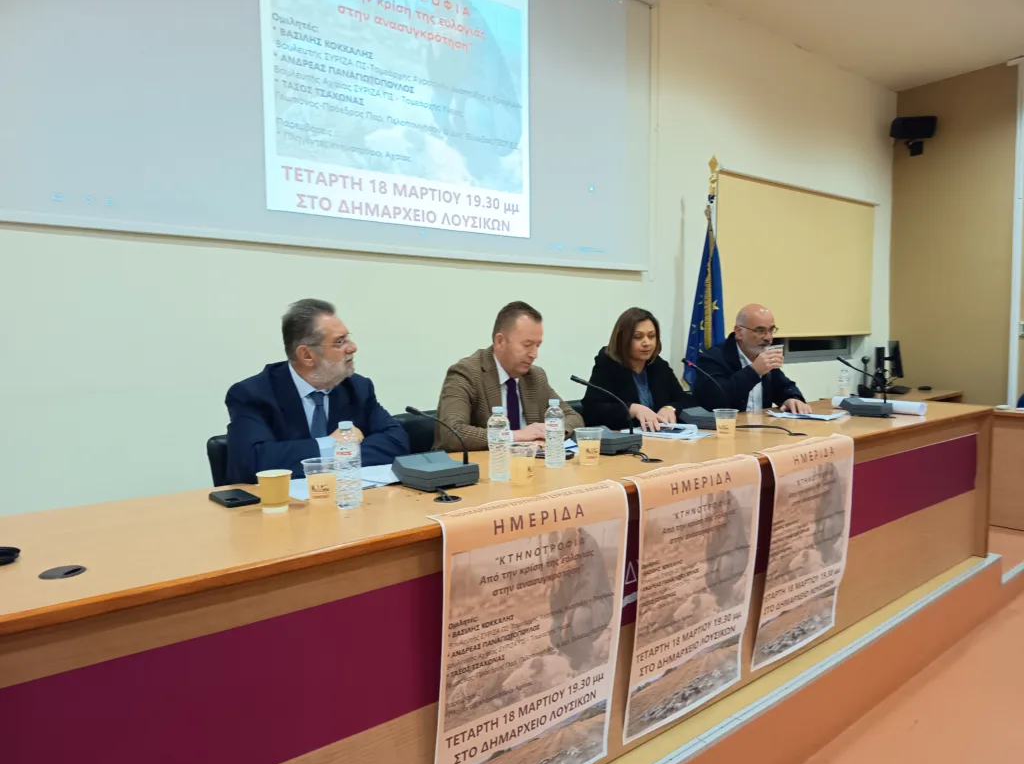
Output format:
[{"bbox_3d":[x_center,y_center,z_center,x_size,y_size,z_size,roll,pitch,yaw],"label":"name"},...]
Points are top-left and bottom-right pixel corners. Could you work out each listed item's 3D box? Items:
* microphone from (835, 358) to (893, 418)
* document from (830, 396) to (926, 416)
[{"bbox_3d":[1.663,0.023,3.382,0.260,0.260,0.170,3,6,40],"label":"microphone"},{"bbox_3d":[1.781,0.115,3.468,0.063,0.063,0.420,-4,6,-41],"label":"document"}]

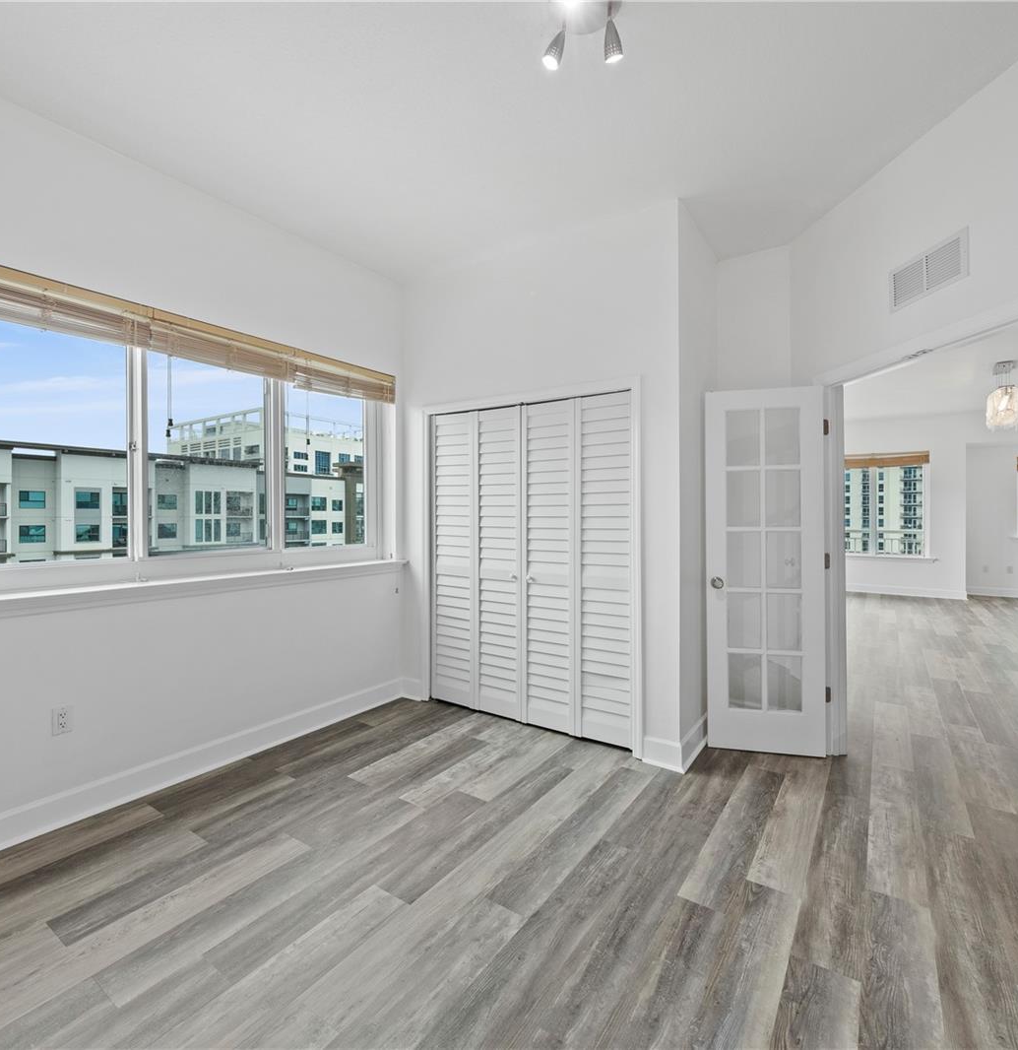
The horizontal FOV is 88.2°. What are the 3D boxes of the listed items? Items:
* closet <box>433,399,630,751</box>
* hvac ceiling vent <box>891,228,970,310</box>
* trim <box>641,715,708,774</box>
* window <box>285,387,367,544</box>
[{"bbox_3d":[0.059,0.253,3.357,1.520,2.010,0.045,0,1,35],"label":"closet"},{"bbox_3d":[1.824,-1.099,2.296,0.020,0.198,0.375,0,0,-7],"label":"hvac ceiling vent"},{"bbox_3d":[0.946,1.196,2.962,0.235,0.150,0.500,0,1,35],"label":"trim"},{"bbox_3d":[-1.228,-0.400,3.536,0.050,1.100,0.660,0,1,35],"label":"window"}]

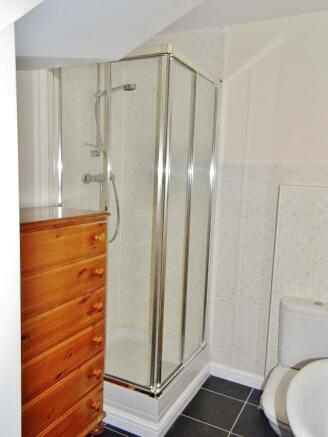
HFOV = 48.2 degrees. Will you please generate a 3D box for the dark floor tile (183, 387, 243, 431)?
[{"bbox_3d":[0.319,1.202,2.305,0.309,0.010,0.316,6,8,27],"label":"dark floor tile"}]

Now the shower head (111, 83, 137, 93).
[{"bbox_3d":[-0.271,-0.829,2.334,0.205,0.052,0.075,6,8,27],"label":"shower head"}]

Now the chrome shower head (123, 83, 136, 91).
[{"bbox_3d":[-0.220,-0.824,2.308,0.085,0.040,0.075,6,8,27],"label":"chrome shower head"}]

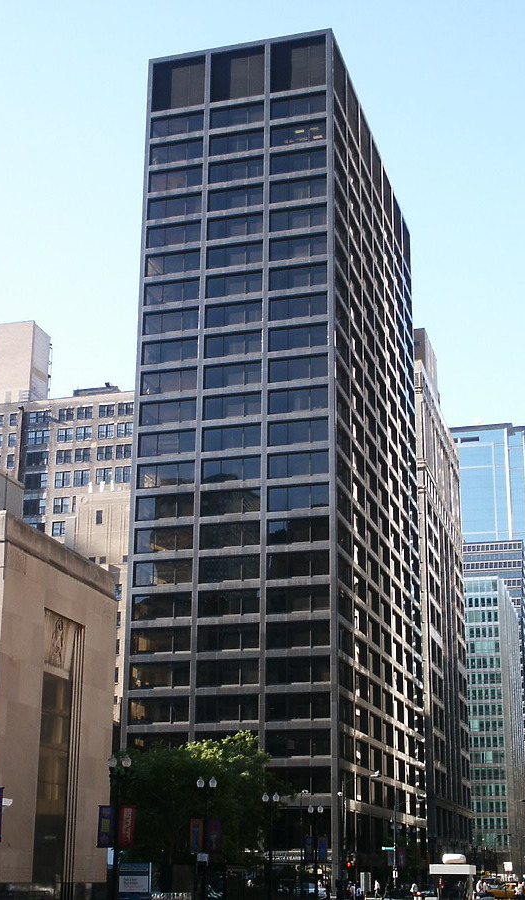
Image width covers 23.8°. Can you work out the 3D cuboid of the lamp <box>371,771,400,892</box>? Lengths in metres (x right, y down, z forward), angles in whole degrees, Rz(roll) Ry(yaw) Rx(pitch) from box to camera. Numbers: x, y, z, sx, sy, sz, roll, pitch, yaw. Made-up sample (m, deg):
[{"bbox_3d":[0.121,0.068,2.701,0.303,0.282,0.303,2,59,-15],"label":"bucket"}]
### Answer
[{"bbox_3d":[12.815,39.537,128.930,2.700,11.800,0.600,-5,-19,15],"label":"lamp"}]

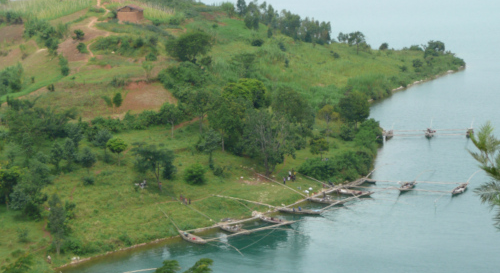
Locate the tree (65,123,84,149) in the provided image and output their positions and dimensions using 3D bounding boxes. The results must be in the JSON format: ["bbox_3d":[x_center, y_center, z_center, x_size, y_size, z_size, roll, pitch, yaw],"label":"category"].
[{"bbox_3d":[-38.980,0.000,308.000,4.500,5.800,4.400,-1,9,0],"label":"tree"}]

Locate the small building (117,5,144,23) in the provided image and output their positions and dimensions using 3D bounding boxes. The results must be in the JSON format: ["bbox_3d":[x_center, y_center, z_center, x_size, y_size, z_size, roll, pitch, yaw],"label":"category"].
[{"bbox_3d":[-34.214,-34.873,397.000,6.200,4.700,5.600,2,10,14],"label":"small building"}]

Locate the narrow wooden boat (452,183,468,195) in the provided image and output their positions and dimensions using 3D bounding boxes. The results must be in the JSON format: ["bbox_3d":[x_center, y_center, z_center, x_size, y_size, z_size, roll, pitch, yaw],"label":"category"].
[{"bbox_3d":[47.360,11.990,312.000,1.500,0.950,9.000,4,10,31],"label":"narrow wooden boat"}]

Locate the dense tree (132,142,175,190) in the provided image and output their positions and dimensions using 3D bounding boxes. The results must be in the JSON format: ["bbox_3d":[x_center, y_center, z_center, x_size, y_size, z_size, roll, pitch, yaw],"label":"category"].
[{"bbox_3d":[-19.970,6.340,293.000,9.200,9.400,8.500,-1,9,0],"label":"dense tree"}]

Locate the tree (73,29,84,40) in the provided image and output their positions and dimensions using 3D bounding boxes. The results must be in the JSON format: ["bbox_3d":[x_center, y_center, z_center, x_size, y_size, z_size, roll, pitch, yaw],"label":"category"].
[{"bbox_3d":[-46.752,-27.806,378.000,3.170,2.620,3.170,0,9,0],"label":"tree"}]

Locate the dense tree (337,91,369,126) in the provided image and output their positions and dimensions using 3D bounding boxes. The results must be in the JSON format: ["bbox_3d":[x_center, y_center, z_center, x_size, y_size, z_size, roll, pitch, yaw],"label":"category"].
[{"bbox_3d":[28.830,-7.450,390.000,8.900,9.900,8.600,-1,9,0],"label":"dense tree"}]

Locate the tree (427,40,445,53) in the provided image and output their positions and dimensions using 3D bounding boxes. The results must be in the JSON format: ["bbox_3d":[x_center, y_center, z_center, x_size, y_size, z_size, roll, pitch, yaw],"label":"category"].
[{"bbox_3d":[74.248,-36.023,555.000,6.990,5.380,6.990,0,9,0],"label":"tree"}]

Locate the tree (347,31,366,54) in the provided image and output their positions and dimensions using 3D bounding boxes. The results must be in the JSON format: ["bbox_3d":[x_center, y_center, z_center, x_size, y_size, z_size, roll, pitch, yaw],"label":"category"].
[{"bbox_3d":[39.555,-34.913,515.000,7.210,7.840,7.210,0,9,0],"label":"tree"}]

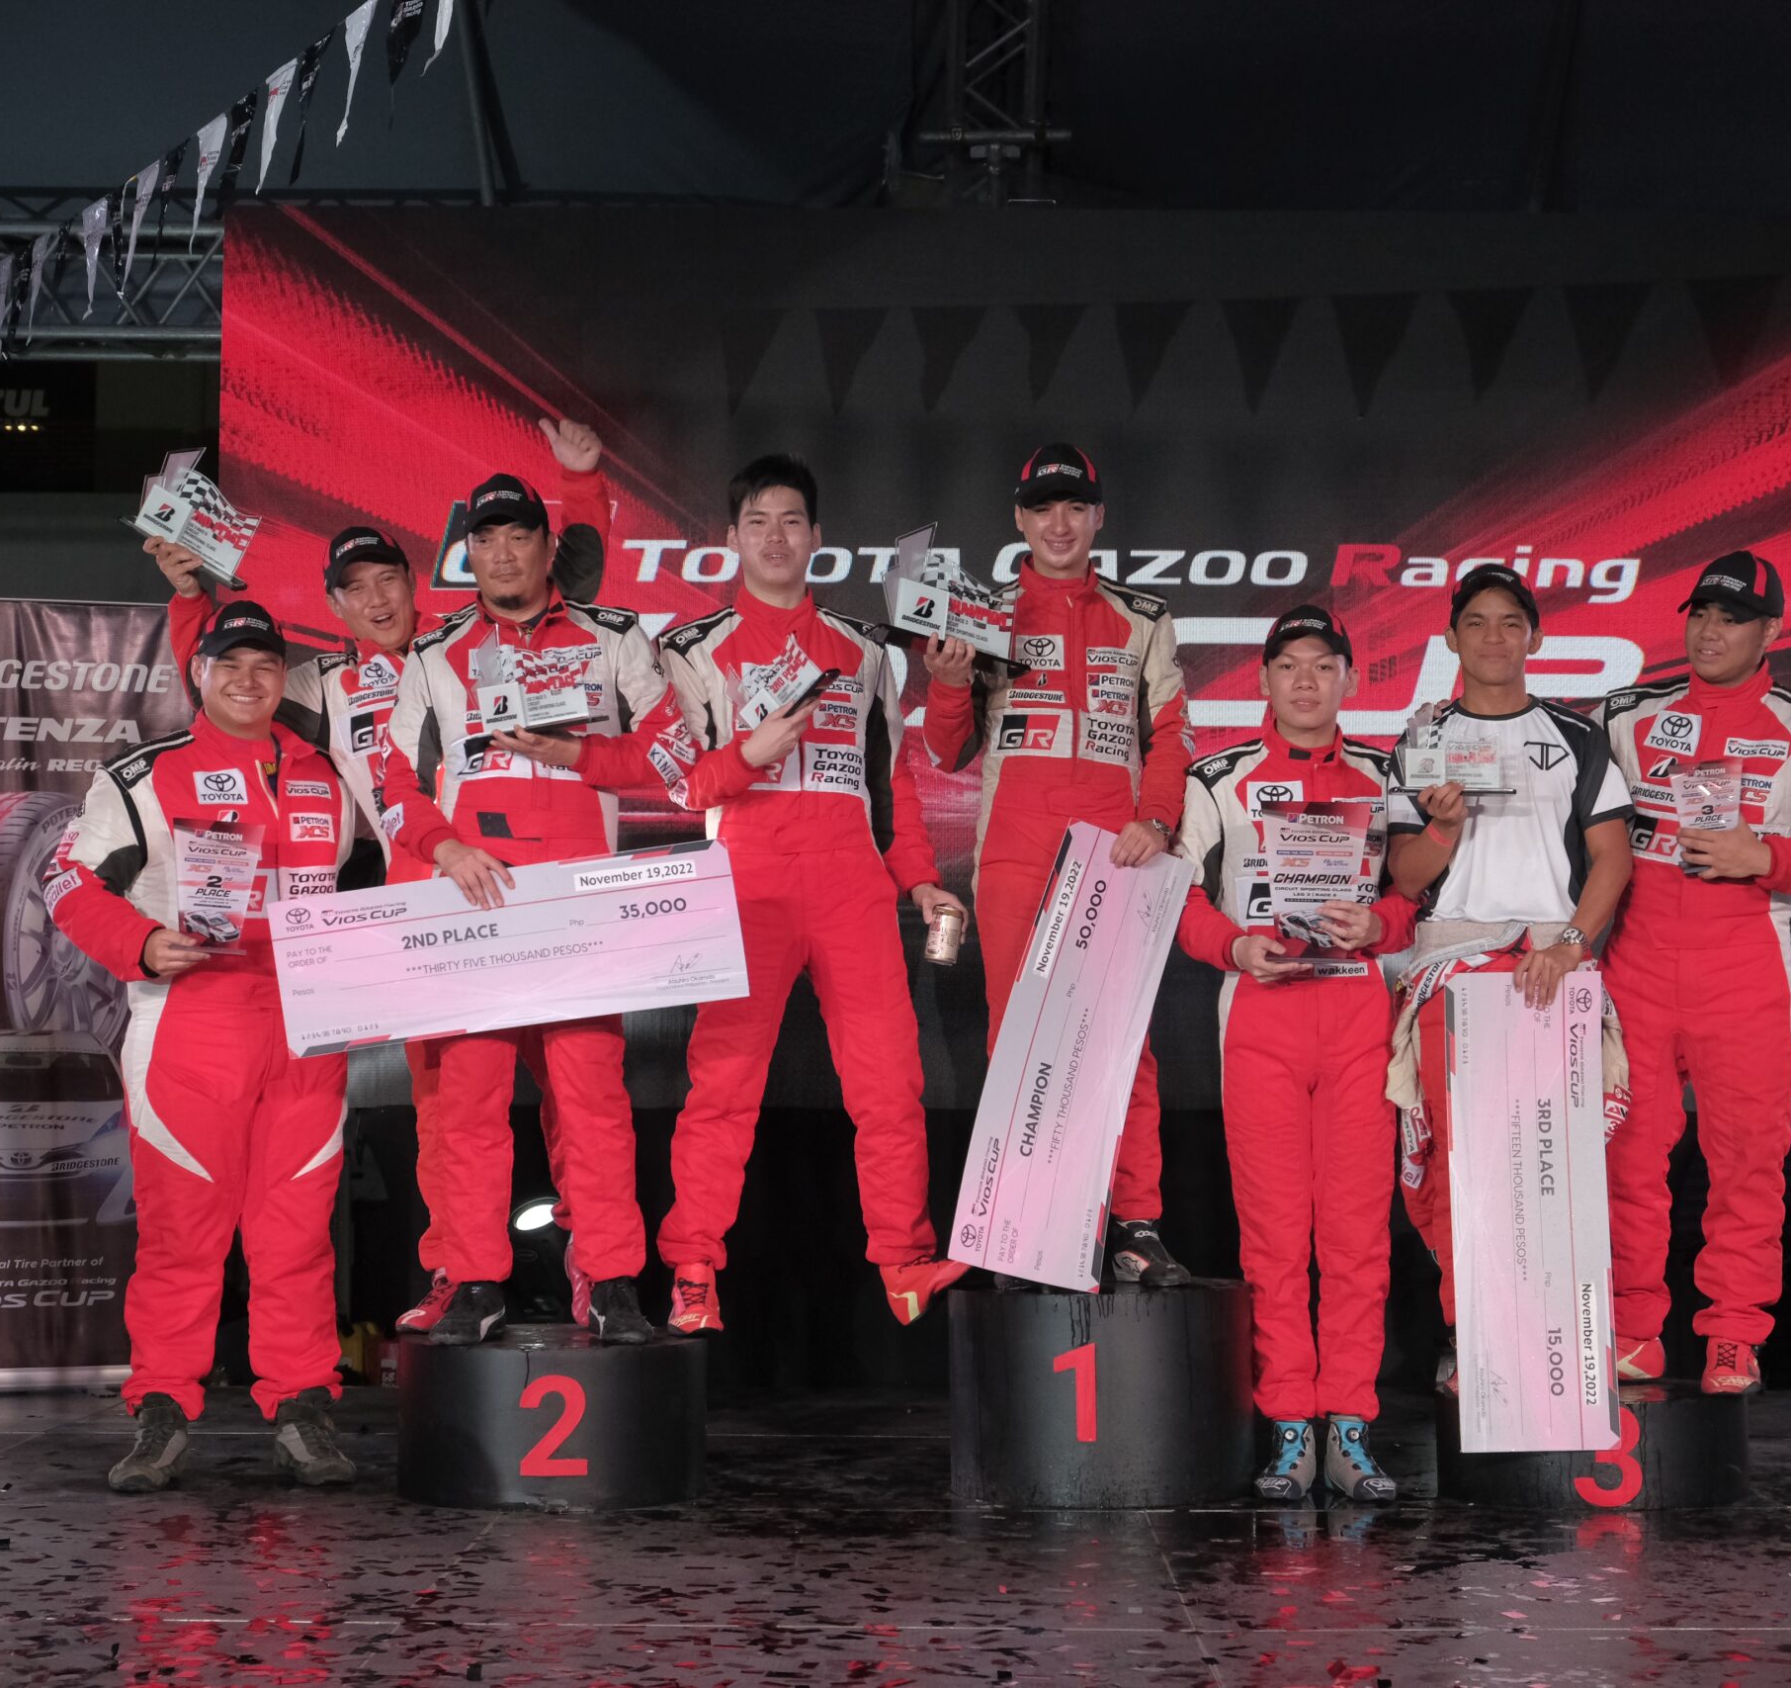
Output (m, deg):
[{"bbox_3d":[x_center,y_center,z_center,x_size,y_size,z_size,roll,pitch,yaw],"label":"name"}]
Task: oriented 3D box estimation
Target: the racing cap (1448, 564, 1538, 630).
[{"bbox_3d":[1.227,-0.508,6.480,0.180,0.125,0.260,-1,-11,3],"label":"racing cap"}]

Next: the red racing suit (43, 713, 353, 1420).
[{"bbox_3d":[-1.424,0.452,6.520,0.600,1.410,0.400,0,-4,-7],"label":"red racing suit"}]

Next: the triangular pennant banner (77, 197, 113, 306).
[{"bbox_3d":[-2.233,-1.635,8.831,0.040,0.300,0.220,2,-4,-28],"label":"triangular pennant banner"}]

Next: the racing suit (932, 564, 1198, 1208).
[{"bbox_3d":[0.320,0.097,6.190,0.528,1.299,0.380,0,-4,7],"label":"racing suit"}]

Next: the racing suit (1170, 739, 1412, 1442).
[{"bbox_3d":[0.796,0.454,6.360,0.460,1.360,0.360,0,-4,3],"label":"racing suit"}]

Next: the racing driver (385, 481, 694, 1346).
[{"bbox_3d":[-0.690,0.104,6.106,0.631,1.705,0.460,1,-4,-7],"label":"racing driver"}]

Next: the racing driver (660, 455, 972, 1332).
[{"bbox_3d":[-0.167,0.089,6.451,0.640,1.787,0.460,0,-4,-2],"label":"racing driver"}]

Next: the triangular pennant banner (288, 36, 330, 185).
[{"bbox_3d":[-1.295,-1.622,7.000,0.050,0.320,0.190,2,-4,-29],"label":"triangular pennant banner"}]

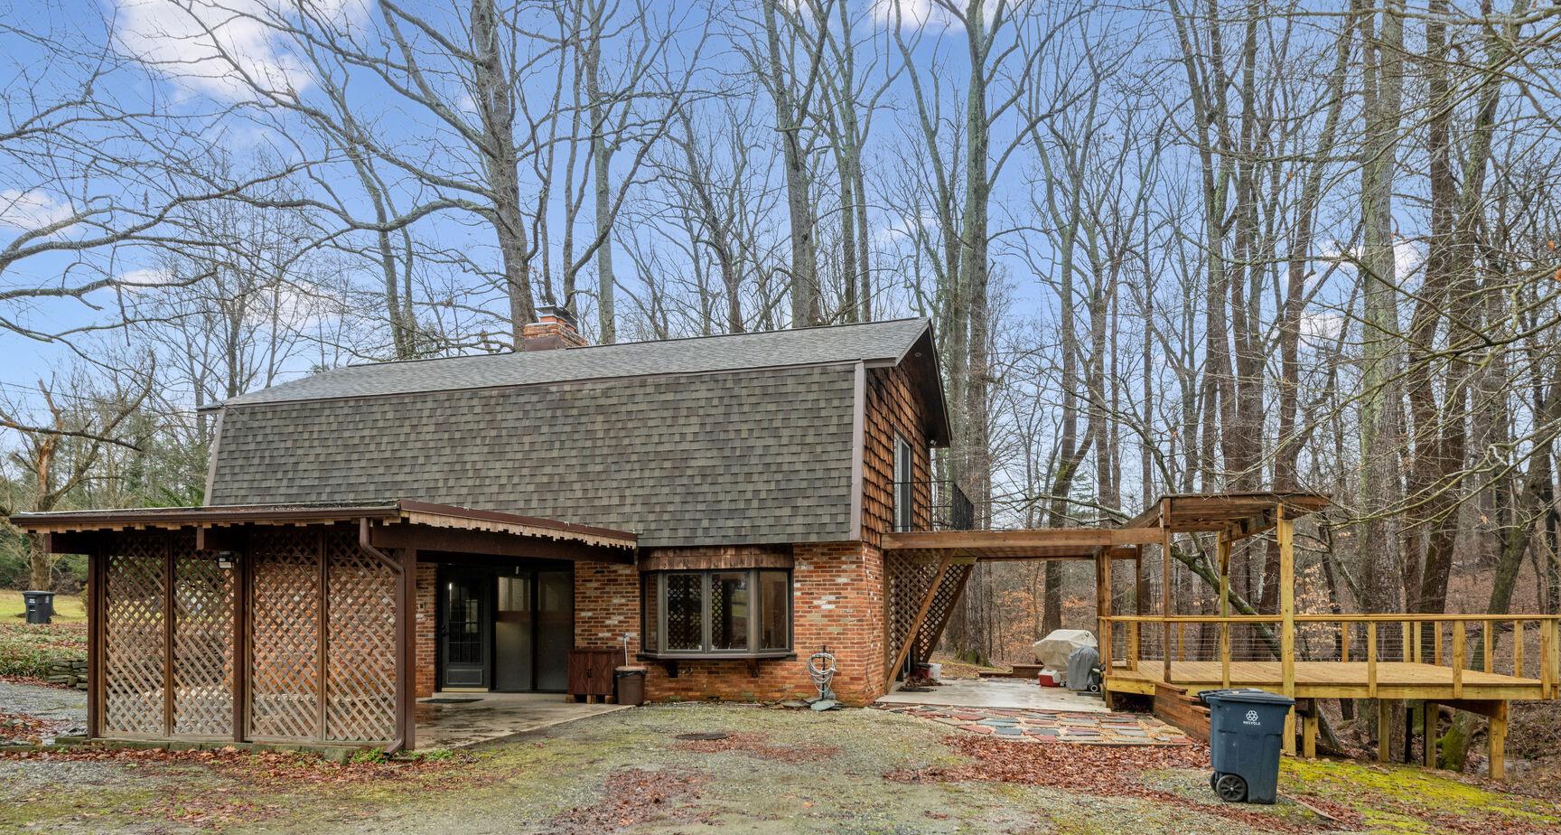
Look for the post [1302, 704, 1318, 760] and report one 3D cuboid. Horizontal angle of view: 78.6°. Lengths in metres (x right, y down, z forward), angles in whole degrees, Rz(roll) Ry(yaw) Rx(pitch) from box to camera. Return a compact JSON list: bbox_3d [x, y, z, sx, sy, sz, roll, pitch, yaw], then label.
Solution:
[{"bbox_3d":[7.386,4.388,13.300,0.160,0.780,0.160,-2,-6,16],"label":"post"}]

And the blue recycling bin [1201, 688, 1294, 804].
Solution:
[{"bbox_3d":[4.580,3.209,9.400,0.810,1.070,0.650,-2,-6,21],"label":"blue recycling bin"}]

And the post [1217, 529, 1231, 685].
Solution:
[{"bbox_3d":[6.229,2.699,13.400,0.150,2.200,0.150,-2,-6,16],"label":"post"}]

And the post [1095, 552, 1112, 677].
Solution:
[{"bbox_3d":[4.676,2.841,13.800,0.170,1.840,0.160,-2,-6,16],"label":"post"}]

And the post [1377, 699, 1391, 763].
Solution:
[{"bbox_3d":[9.871,5.117,15.600,0.160,1.060,0.160,-2,-6,16],"label":"post"}]

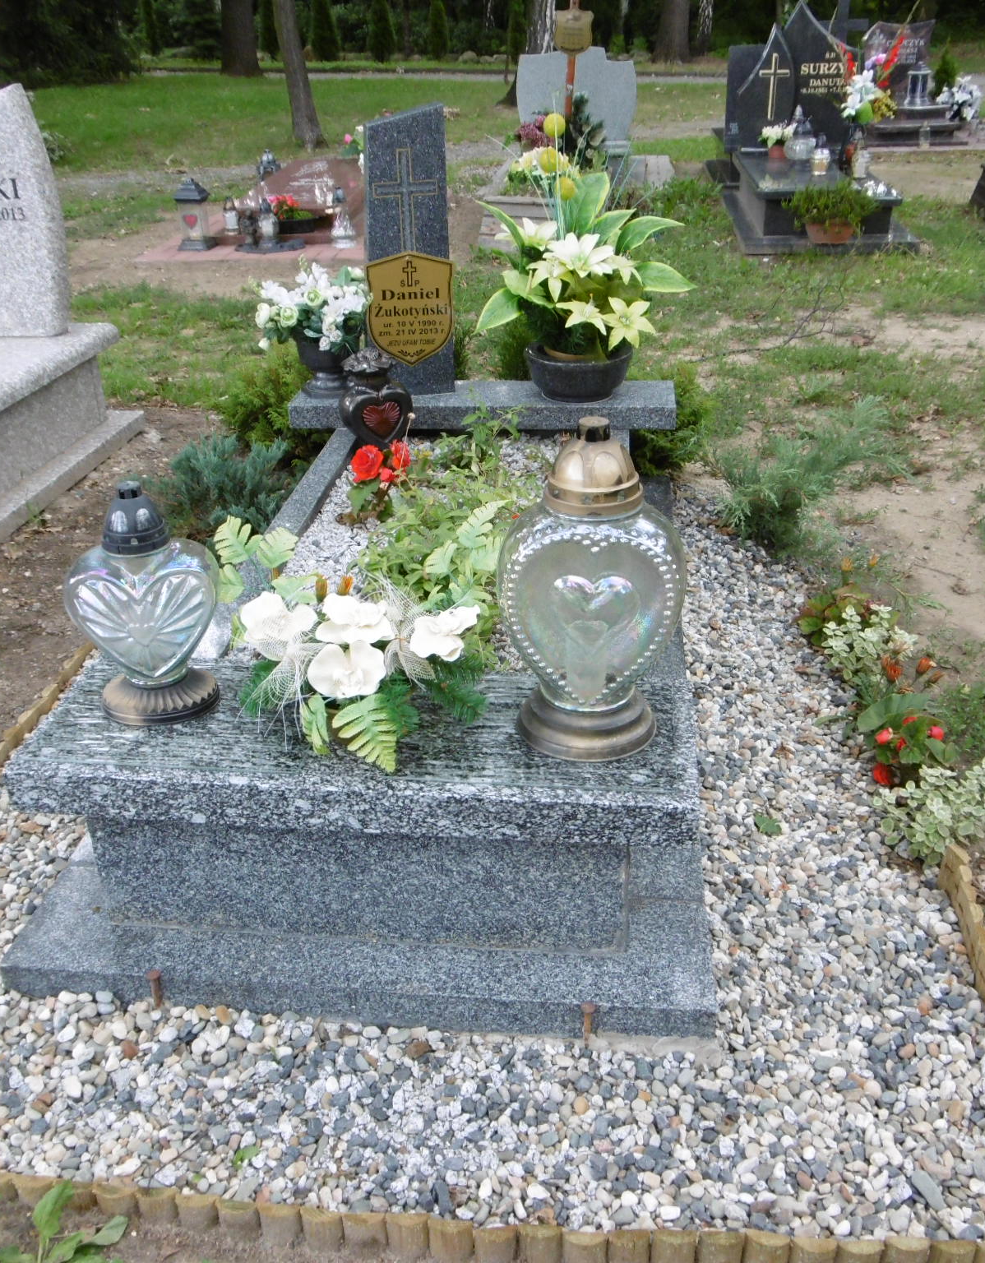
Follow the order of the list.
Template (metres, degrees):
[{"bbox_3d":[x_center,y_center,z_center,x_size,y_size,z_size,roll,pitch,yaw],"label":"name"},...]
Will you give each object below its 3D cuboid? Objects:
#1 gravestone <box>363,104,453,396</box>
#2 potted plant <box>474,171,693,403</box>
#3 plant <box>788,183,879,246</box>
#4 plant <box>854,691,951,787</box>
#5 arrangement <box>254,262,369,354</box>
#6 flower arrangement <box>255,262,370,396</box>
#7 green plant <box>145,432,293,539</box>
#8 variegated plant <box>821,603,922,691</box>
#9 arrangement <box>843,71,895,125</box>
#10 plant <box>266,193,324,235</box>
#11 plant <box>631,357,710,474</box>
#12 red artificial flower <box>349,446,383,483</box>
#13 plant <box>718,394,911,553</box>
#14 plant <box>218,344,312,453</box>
[{"bbox_3d":[-0.195,-0.905,2.802,0.202,0.662,0.062,-5,29,-6],"label":"gravestone"},{"bbox_3d":[0.214,-0.809,2.769,0.530,0.510,0.420,2,29,6],"label":"potted plant"},{"bbox_3d":[1.703,-2.089,5.835,0.440,0.290,0.360,2,29,6],"label":"plant"},{"bbox_3d":[0.702,0.188,1.998,0.165,0.150,0.150,2,29,6],"label":"plant"},{"bbox_3d":[-0.429,-0.782,2.865,0.269,0.197,0.230,2,29,6],"label":"arrangement"},{"bbox_3d":[-0.427,-0.744,2.886,0.269,0.317,0.250,2,29,6],"label":"flower arrangement"},{"bbox_3d":[-0.679,-0.356,2.933,0.370,0.250,0.320,2,29,6],"label":"green plant"},{"bbox_3d":[0.716,0.033,2.220,0.175,0.150,0.165,2,29,6],"label":"variegated plant"},{"bbox_3d":[2.049,-2.899,6.360,0.250,0.259,0.211,2,29,6],"label":"arrangement"},{"bbox_3d":[-1.085,-2.297,6.463,0.288,0.192,0.230,2,29,6],"label":"plant"},{"bbox_3d":[0.484,-0.576,3.200,0.250,0.326,0.250,2,29,6],"label":"plant"},{"bbox_3d":[-0.265,-0.354,2.464,0.072,0.075,0.065,2,29,6],"label":"red artificial flower"},{"bbox_3d":[0.793,-0.401,2.962,0.422,0.259,0.384,2,29,6],"label":"plant"},{"bbox_3d":[-0.637,-0.659,3.393,0.310,0.335,0.290,2,29,6],"label":"plant"}]

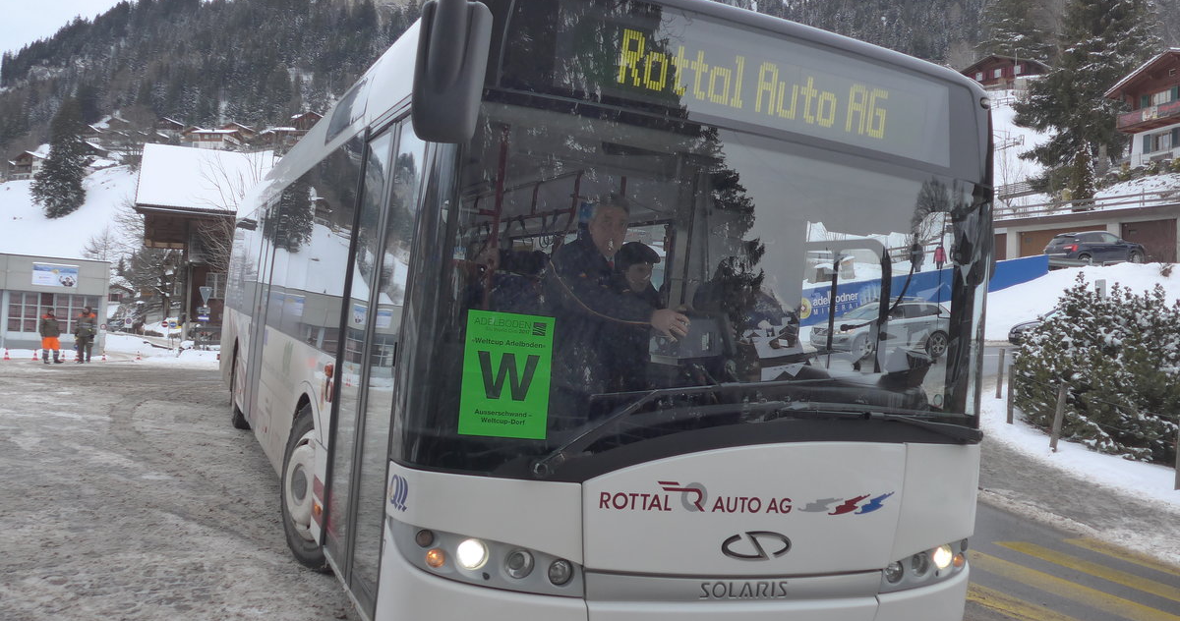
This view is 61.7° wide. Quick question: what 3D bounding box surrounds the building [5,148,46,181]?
[{"bbox_3d":[-164.861,-42.261,290.000,9.700,9.000,10.000,1,-3,16],"label":"building"}]

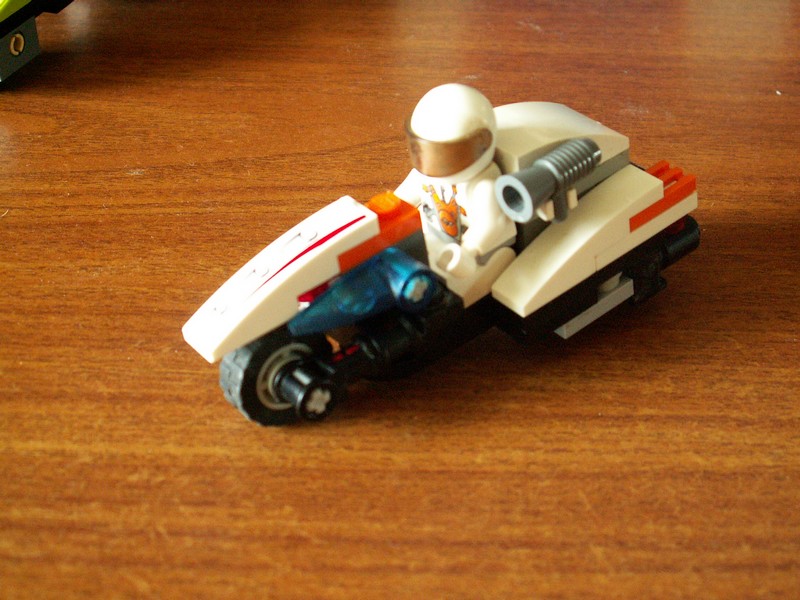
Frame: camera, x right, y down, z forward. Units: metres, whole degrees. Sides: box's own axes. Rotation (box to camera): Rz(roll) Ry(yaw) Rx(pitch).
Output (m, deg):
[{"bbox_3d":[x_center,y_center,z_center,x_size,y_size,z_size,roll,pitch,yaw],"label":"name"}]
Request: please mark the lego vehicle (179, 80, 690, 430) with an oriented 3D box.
[{"bbox_3d":[0.008,-0.009,0.237,0.097,0.036,0.032,-23,40,-31],"label":"lego vehicle"}]

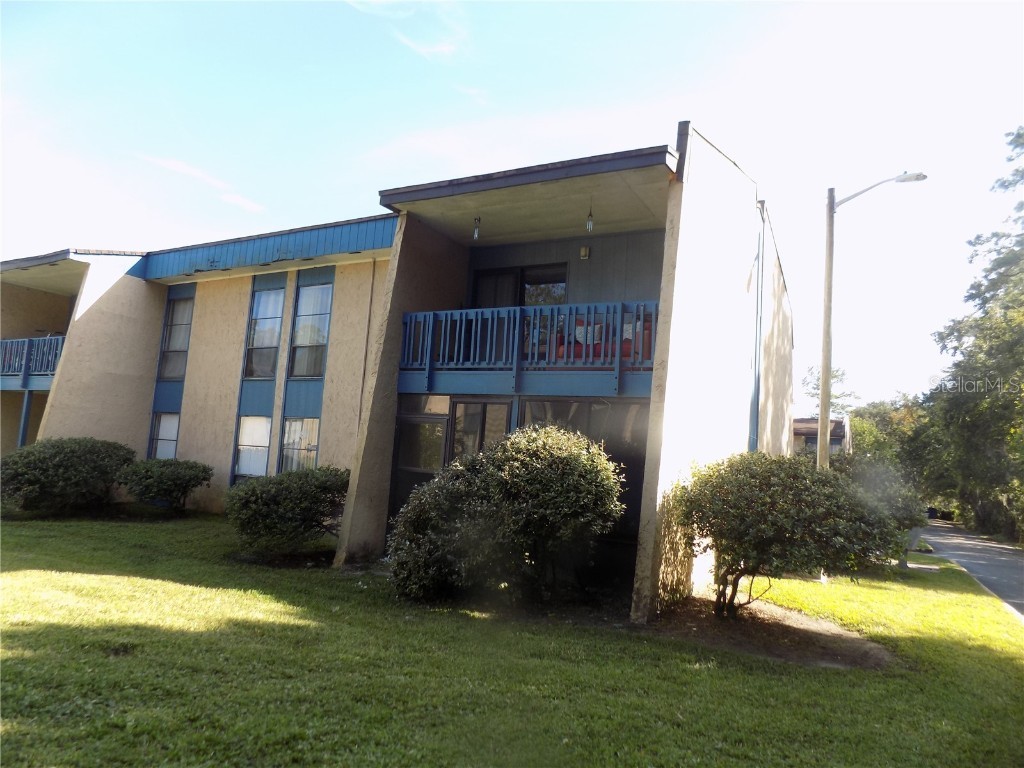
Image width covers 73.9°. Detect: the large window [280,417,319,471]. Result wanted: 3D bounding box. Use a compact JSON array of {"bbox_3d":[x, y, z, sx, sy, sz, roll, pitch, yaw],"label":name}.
[{"bbox_3d":[-4.217,1.304,13.555,1.052,1.250,0.120,0,-7,30],"label":"large window"}]

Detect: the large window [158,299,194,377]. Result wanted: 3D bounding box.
[{"bbox_3d":[-7.878,-1.057,16.024,1.033,1.969,0.120,0,-7,30],"label":"large window"}]

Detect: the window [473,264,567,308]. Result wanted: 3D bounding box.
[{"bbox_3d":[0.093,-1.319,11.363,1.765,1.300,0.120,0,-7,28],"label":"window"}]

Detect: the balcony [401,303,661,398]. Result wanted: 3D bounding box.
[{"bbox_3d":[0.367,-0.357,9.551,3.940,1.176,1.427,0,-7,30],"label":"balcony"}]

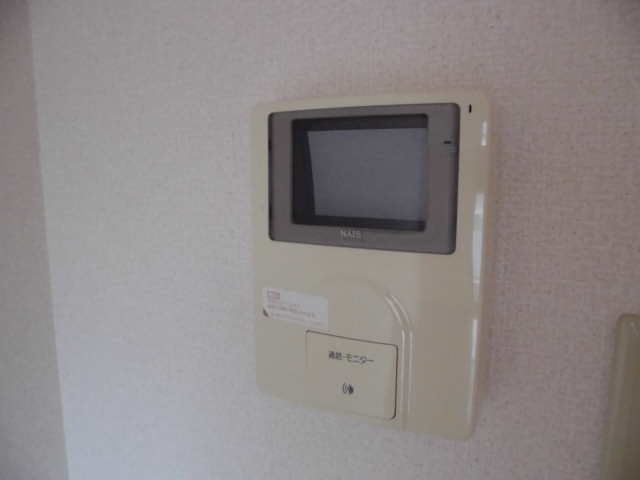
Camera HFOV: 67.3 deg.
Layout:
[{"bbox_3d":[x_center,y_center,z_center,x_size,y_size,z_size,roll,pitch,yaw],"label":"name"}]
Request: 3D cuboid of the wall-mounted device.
[{"bbox_3d":[0.034,0.014,0.337,0.158,0.214,0.050,4,9,23],"label":"wall-mounted device"}]

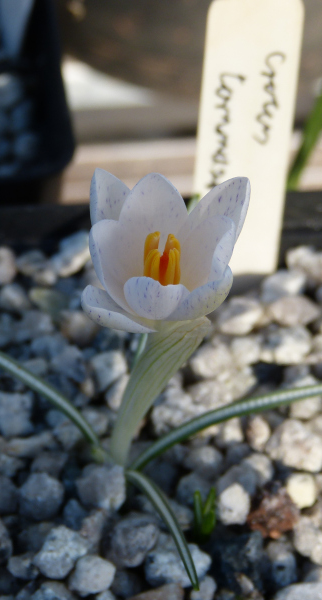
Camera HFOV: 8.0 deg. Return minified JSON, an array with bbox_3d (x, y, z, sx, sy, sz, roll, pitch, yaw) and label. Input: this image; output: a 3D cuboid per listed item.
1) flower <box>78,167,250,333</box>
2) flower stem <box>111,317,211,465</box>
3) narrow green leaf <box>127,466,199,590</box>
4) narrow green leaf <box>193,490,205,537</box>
[{"bbox_3d":[0.001,-0.003,0.349,0.025,0.022,0.023,3,49,0],"label":"flower"},{"bbox_3d":[-0.001,0.016,0.371,0.009,0.038,0.007,11,48,-10],"label":"flower stem"},{"bbox_3d":[0.000,0.035,0.369,0.003,0.007,0.028,-17,52,-17],"label":"narrow green leaf"},{"bbox_3d":[0.006,0.034,0.371,0.002,0.013,0.002,-1,48,5],"label":"narrow green leaf"}]

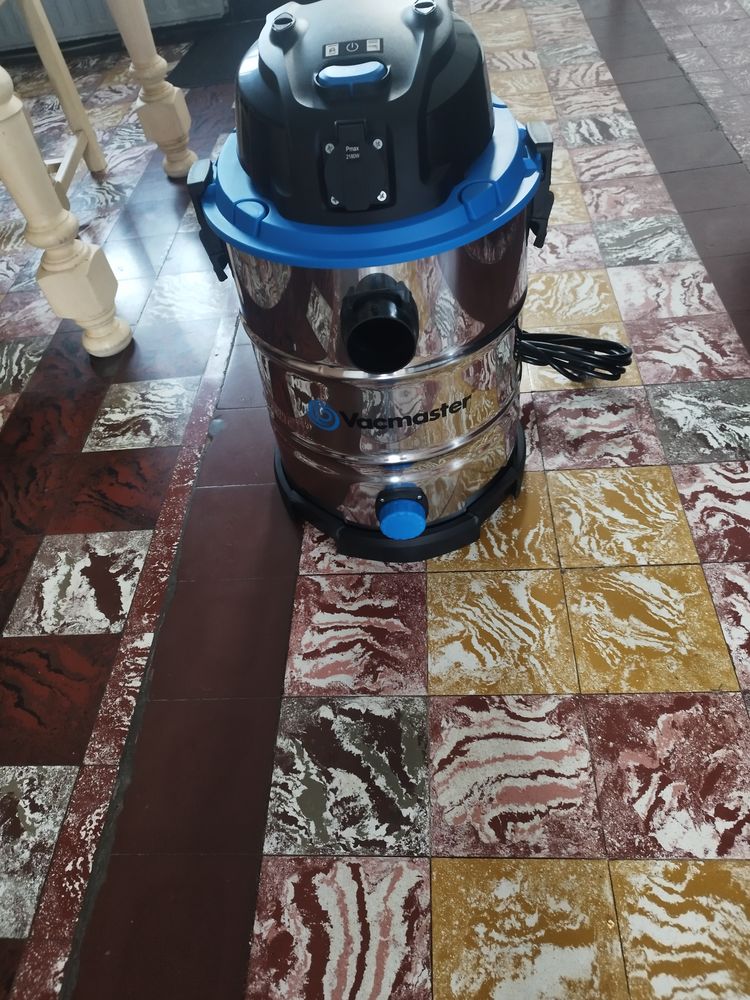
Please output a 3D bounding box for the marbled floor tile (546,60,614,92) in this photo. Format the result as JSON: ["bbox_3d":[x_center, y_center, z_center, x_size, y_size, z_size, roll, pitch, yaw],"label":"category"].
[{"bbox_3d":[0.553,-1.137,1.882,0.168,0.015,0.168,-2,49,7],"label":"marbled floor tile"}]

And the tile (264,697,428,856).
[{"bbox_3d":[-0.030,0.348,0.887,0.200,0.012,0.200,-2,49,7],"label":"tile"}]

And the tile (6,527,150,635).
[{"bbox_3d":[-0.476,0.137,1.136,0.198,0.012,0.200,-2,49,7],"label":"tile"}]

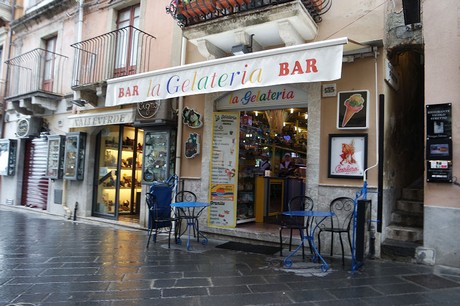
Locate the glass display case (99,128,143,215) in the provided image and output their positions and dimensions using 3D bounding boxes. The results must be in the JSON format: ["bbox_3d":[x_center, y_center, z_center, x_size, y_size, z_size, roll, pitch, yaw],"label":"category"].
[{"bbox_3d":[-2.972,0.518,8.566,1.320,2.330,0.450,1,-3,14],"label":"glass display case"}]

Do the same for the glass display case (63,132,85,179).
[{"bbox_3d":[-4.313,0.106,8.580,0.680,1.250,0.220,0,-3,33],"label":"glass display case"}]

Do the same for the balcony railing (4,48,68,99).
[{"bbox_3d":[-6.048,-2.265,9.464,2.330,1.150,0.780,0,-3,33],"label":"balcony railing"}]

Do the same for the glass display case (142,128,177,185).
[{"bbox_3d":[-1.556,0.093,6.833,0.800,1.230,0.240,0,-3,33],"label":"glass display case"}]

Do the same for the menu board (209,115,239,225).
[{"bbox_3d":[-0.111,0.336,6.245,0.570,2.350,0.050,1,-3,11],"label":"menu board"}]

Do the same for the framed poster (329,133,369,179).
[{"bbox_3d":[1.931,0.057,5.013,0.600,0.730,0.040,1,-3,29],"label":"framed poster"}]

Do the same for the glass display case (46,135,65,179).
[{"bbox_3d":[-5.145,0.127,9.130,0.680,1.250,0.220,0,-3,33],"label":"glass display case"}]

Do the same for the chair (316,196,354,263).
[{"bbox_3d":[1.573,1.123,4.575,0.430,0.900,0.530,0,-3,31],"label":"chair"}]

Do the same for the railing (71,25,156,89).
[{"bbox_3d":[-2.925,-2.176,7.510,2.360,1.070,0.740,0,-3,33],"label":"railing"}]

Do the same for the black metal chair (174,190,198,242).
[{"bbox_3d":[-0.818,1.209,5.874,0.430,0.900,0.530,2,-3,-8],"label":"black metal chair"}]

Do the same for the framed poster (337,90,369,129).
[{"bbox_3d":[2.014,-0.690,4.994,0.465,0.620,0.060,1,-3,29],"label":"framed poster"}]

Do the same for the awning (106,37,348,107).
[{"bbox_3d":[0.043,-1.187,4.685,3.676,1.038,1.804,0,-3,32],"label":"awning"}]

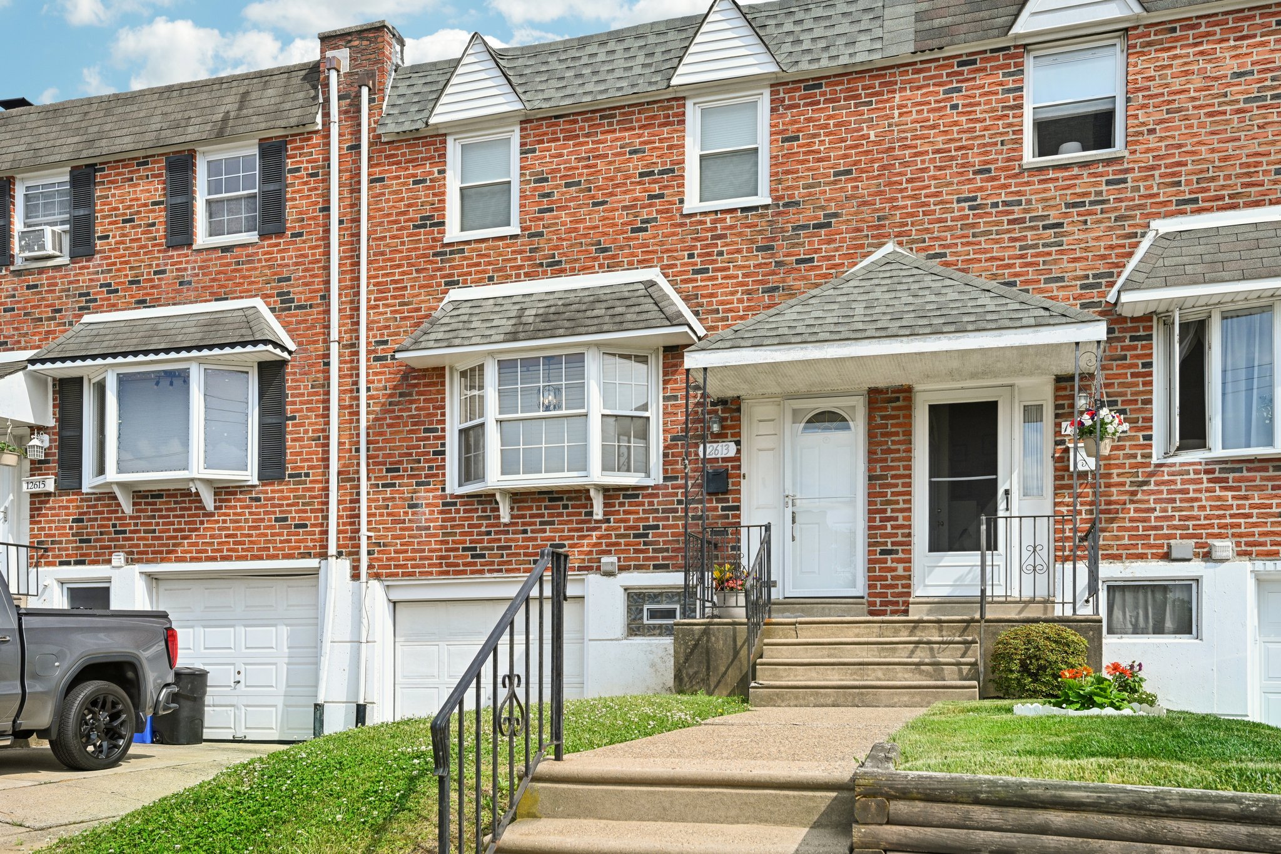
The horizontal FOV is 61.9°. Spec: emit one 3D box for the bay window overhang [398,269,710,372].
[{"bbox_3d":[-1.010,-1.243,11.565,3.454,0.831,0.470,-2,-3,17],"label":"bay window overhang"}]

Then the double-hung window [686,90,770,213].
[{"bbox_3d":[0.900,-2.847,11.038,0.900,1.190,0.120,-1,-4,16],"label":"double-hung window"}]

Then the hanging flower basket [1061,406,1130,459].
[{"bbox_3d":[3.943,0.043,9.200,0.520,0.420,0.450,-1,-4,15],"label":"hanging flower basket"}]

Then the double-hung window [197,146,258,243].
[{"bbox_3d":[-4.937,-2.766,12.766,0.915,1.150,0.130,-1,-4,16],"label":"double-hung window"}]

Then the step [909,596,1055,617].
[{"bbox_3d":[3.315,1.760,10.368,1.340,0.205,0.300,-3,-10,16],"label":"step"}]

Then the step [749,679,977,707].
[{"bbox_3d":[1.819,2.159,8.640,1.790,0.210,0.310,-1,-4,15],"label":"step"}]

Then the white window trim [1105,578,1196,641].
[{"bbox_3d":[4.806,1.727,10.077,0.824,0.565,0.100,-2,-3,17],"label":"white window trim"}]

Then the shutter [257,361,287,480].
[{"bbox_3d":[-4.436,-0.077,12.828,0.387,1.422,0.045,-2,-3,17],"label":"shutter"}]

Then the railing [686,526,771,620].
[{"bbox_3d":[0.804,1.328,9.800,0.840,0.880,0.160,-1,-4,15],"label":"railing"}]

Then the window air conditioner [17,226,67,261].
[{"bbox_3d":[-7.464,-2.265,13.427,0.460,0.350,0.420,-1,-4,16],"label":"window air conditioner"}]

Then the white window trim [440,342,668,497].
[{"bbox_3d":[-0.946,-0.070,11.398,2.300,1.420,0.420,-1,-4,16],"label":"white window trim"}]

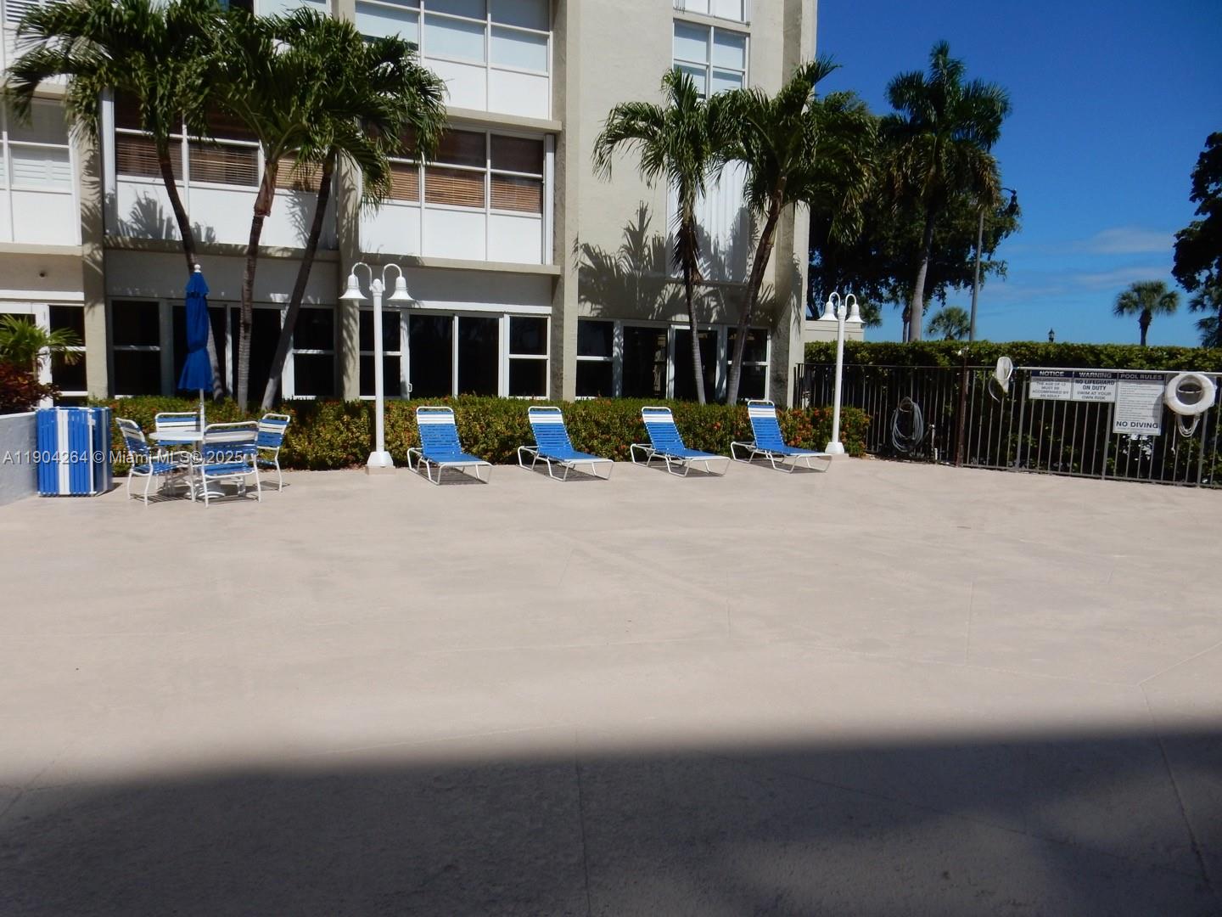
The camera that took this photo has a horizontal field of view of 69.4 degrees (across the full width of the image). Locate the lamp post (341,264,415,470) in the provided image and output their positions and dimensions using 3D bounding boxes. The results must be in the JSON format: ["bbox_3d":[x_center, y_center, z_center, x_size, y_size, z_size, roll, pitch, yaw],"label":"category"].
[{"bbox_3d":[-3.260,-1.264,12.311,1.020,2.850,0.420,-2,7,-24],"label":"lamp post"}]

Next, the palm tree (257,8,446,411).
[{"bbox_3d":[-4.051,-3.363,13.543,2.850,6.600,2.700,-2,7,-24],"label":"palm tree"}]

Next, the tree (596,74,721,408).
[{"bbox_3d":[0.896,-3.510,15.782,2.400,6.650,2.300,1,7,0],"label":"tree"}]

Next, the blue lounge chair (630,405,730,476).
[{"bbox_3d":[1.000,-0.278,13.178,0.640,0.900,1.910,-2,7,-24],"label":"blue lounge chair"}]

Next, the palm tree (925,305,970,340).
[{"bbox_3d":[19.942,-6.588,52.000,3.000,5.200,3.000,-2,7,-24],"label":"palm tree"}]

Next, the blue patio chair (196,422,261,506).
[{"bbox_3d":[-4.192,0.036,9.575,0.580,0.870,0.610,-4,8,-42],"label":"blue patio chair"}]

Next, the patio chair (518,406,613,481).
[{"bbox_3d":[-0.656,-0.244,12.553,0.640,0.900,1.970,-2,7,-24],"label":"patio chair"}]

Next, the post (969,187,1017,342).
[{"bbox_3d":[14.435,-5.929,33.437,1.400,8.500,0.400,1,6,0],"label":"post"}]

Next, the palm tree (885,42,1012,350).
[{"bbox_3d":[10.351,-7.130,28.108,3.808,11.836,3.808,1,6,0],"label":"palm tree"}]

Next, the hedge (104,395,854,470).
[{"bbox_3d":[-1.186,-0.445,14.128,12.277,1.000,1.050,-1,6,-22],"label":"hedge"}]

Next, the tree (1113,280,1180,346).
[{"bbox_3d":[24.851,-5.293,41.308,2.750,5.990,2.750,1,6,0],"label":"tree"}]

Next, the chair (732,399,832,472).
[{"bbox_3d":[2.638,-0.372,13.880,0.640,1.000,1.890,-2,7,-24],"label":"chair"}]

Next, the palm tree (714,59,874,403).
[{"bbox_3d":[3.291,-3.744,16.571,2.909,7.220,2.800,1,6,0],"label":"palm tree"}]

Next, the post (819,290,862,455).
[{"bbox_3d":[4.007,-1.468,15.347,1.000,2.870,0.370,-3,7,-32],"label":"post"}]

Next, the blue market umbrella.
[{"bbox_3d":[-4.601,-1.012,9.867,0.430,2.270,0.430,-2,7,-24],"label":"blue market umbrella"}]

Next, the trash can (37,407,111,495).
[{"bbox_3d":[-6.113,-0.085,10.069,0.580,0.950,0.570,0,6,-12],"label":"trash can"}]

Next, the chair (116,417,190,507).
[{"bbox_3d":[-4.924,0.015,9.502,0.620,0.900,0.560,-5,9,-44],"label":"chair"}]

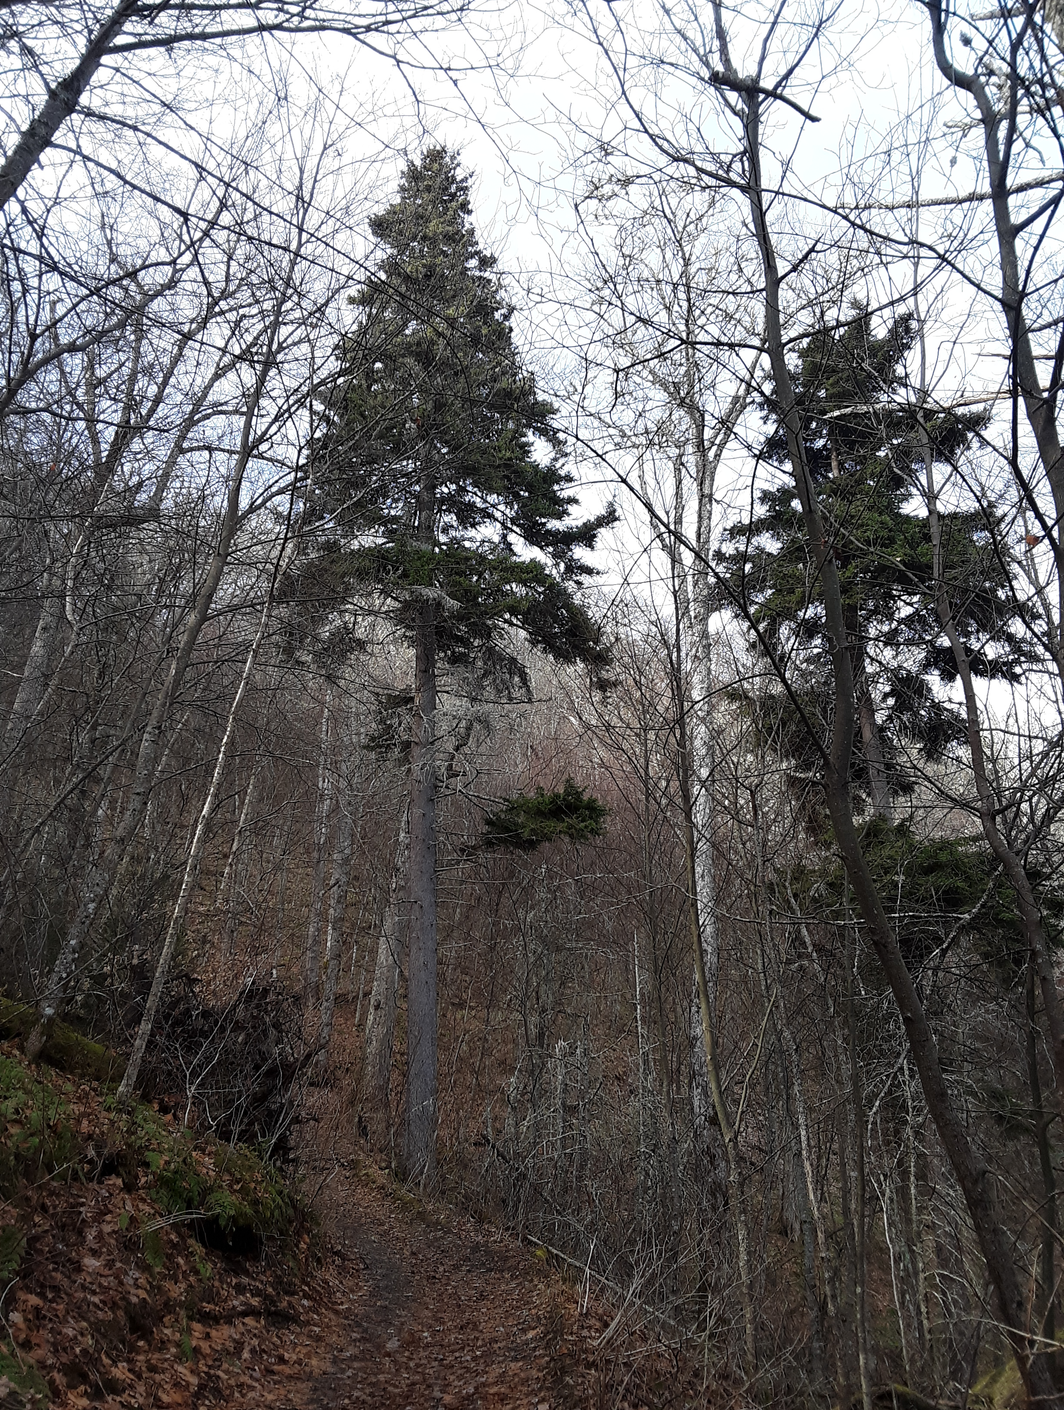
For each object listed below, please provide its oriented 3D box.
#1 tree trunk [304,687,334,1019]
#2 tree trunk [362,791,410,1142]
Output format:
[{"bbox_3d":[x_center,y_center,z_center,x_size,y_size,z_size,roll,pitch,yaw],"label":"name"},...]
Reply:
[{"bbox_3d":[-4.368,2.877,23.803,0.278,6.640,0.278,1,-14,0],"label":"tree trunk"},{"bbox_3d":[-2.084,3.818,17.084,0.398,4.840,0.398,4,-14,1],"label":"tree trunk"}]

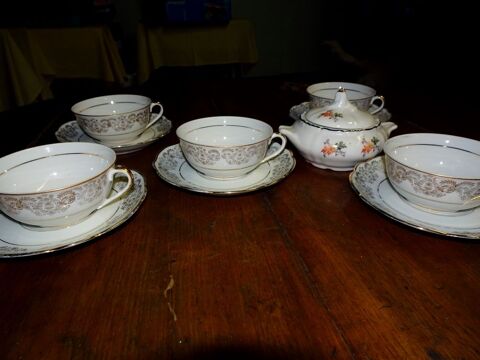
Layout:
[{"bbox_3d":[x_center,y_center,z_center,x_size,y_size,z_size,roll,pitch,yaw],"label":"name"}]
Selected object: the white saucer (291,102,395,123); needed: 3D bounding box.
[{"bbox_3d":[0.148,-0.091,0.502,0.150,0.021,0.150,-1,28,0],"label":"white saucer"}]

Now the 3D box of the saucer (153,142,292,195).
[{"bbox_3d":[-0.015,-0.015,0.364,0.150,0.021,0.150,-1,28,0],"label":"saucer"}]

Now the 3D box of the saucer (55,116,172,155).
[{"bbox_3d":[-0.166,-0.061,0.452,0.150,0.021,0.150,-1,28,0],"label":"saucer"}]

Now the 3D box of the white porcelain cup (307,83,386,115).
[{"bbox_3d":[0.155,-0.108,0.492,0.114,0.048,0.099,5,29,11],"label":"white porcelain cup"}]

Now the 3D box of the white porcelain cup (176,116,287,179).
[{"bbox_3d":[-0.008,-0.031,0.353,0.114,0.048,0.099,5,29,11],"label":"white porcelain cup"}]

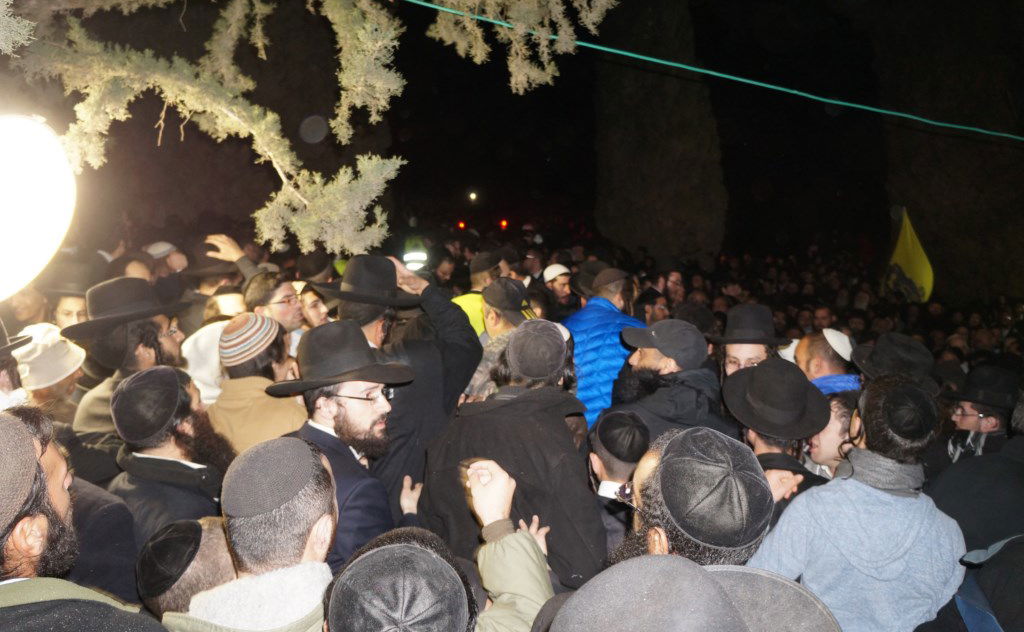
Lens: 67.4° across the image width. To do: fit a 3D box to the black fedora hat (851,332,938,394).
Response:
[{"bbox_3d":[1.442,0.158,2.850,0.350,0.140,0.320,22,15,21],"label":"black fedora hat"}]

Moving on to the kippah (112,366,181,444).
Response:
[{"bbox_3d":[-0.806,0.175,1.650,0.170,0.090,0.175,5,48,30],"label":"kippah"}]

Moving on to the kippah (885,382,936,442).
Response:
[{"bbox_3d":[0.917,0.217,1.760,0.125,0.125,0.045,2,-20,12],"label":"kippah"}]

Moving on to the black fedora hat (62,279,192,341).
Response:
[{"bbox_3d":[-1.116,-0.033,2.200,0.350,0.135,0.320,-15,14,-33],"label":"black fedora hat"}]

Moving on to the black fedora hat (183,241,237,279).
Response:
[{"bbox_3d":[-1.500,-0.268,3.900,0.360,0.140,0.330,-4,8,-35],"label":"black fedora hat"}]

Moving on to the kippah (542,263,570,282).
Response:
[{"bbox_3d":[0.259,-0.263,4.600,0.170,0.090,0.165,-11,-2,0],"label":"kippah"}]

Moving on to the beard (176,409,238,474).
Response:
[{"bbox_3d":[-0.687,0.281,1.720,0.140,0.150,0.110,5,8,32],"label":"beard"}]

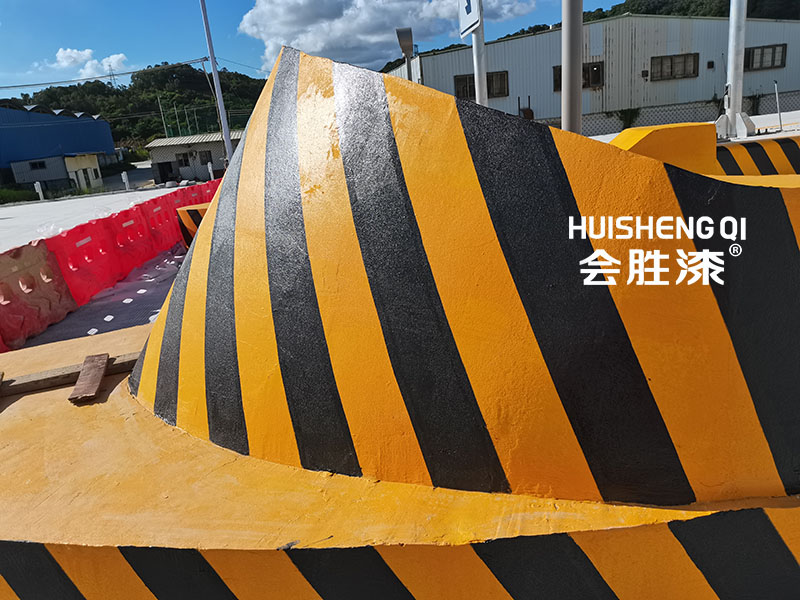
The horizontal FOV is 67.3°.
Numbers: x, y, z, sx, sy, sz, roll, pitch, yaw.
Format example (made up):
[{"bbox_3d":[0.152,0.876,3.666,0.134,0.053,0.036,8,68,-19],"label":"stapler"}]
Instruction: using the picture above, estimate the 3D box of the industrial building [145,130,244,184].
[{"bbox_3d":[-14.097,-11.565,47.922,9.500,3.500,5.500,-6,17,0],"label":"industrial building"}]

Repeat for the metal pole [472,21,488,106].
[{"bbox_3d":[0.834,-1.521,5.840,0.120,2.200,0.120,-6,17,0],"label":"metal pole"}]

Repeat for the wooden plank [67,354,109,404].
[{"bbox_3d":[-1.571,0.386,3.054,0.115,0.020,0.518,-12,21,-16],"label":"wooden plank"}]

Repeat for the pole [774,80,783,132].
[{"bbox_3d":[6.535,-3.331,10.374,0.045,0.870,0.045,-17,17,3],"label":"pole"}]

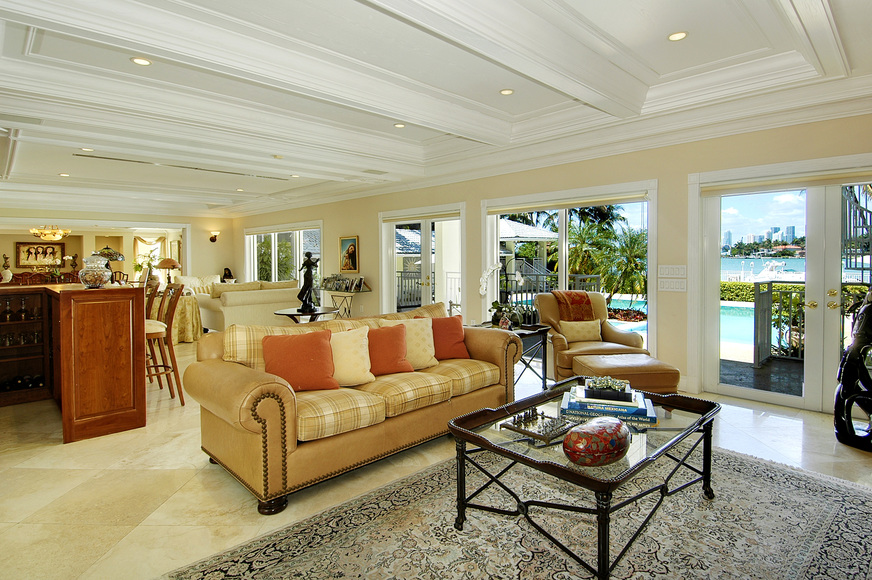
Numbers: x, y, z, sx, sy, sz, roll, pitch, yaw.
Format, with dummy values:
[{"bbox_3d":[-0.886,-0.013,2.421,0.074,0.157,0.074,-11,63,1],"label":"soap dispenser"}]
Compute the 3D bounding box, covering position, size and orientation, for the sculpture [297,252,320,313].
[{"bbox_3d":[-1.627,-0.104,5.499,0.278,0.743,0.227,1,5,14],"label":"sculpture"}]

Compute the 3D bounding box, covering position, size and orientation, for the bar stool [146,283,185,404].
[{"bbox_3d":[-2.614,0.510,3.954,0.535,1.133,0.443,-5,7,-43],"label":"bar stool"}]

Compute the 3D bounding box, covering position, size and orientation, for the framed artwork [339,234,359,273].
[{"bbox_3d":[-1.701,-0.693,8.634,0.051,0.710,0.649,-5,7,-43],"label":"framed artwork"}]

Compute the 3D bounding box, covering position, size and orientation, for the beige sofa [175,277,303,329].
[{"bbox_3d":[-3.661,0.242,8.730,1.647,0.875,1.050,-5,7,-43],"label":"beige sofa"}]

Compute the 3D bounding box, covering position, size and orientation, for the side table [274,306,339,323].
[{"bbox_3d":[-1.613,0.606,5.483,0.788,0.669,0.788,-5,7,-43],"label":"side table"}]

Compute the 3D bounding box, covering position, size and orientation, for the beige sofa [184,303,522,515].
[{"bbox_3d":[-0.462,0.661,3.217,2.234,0.927,1.009,-5,6,-41],"label":"beige sofa"}]

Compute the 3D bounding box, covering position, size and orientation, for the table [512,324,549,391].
[{"bbox_3d":[0.702,0.694,4.445,0.721,0.638,0.700,-5,7,-43],"label":"table"}]

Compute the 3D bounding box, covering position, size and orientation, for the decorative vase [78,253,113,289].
[{"bbox_3d":[-2.634,-0.143,3.359,0.211,0.278,0.211,-5,7,-43],"label":"decorative vase"}]

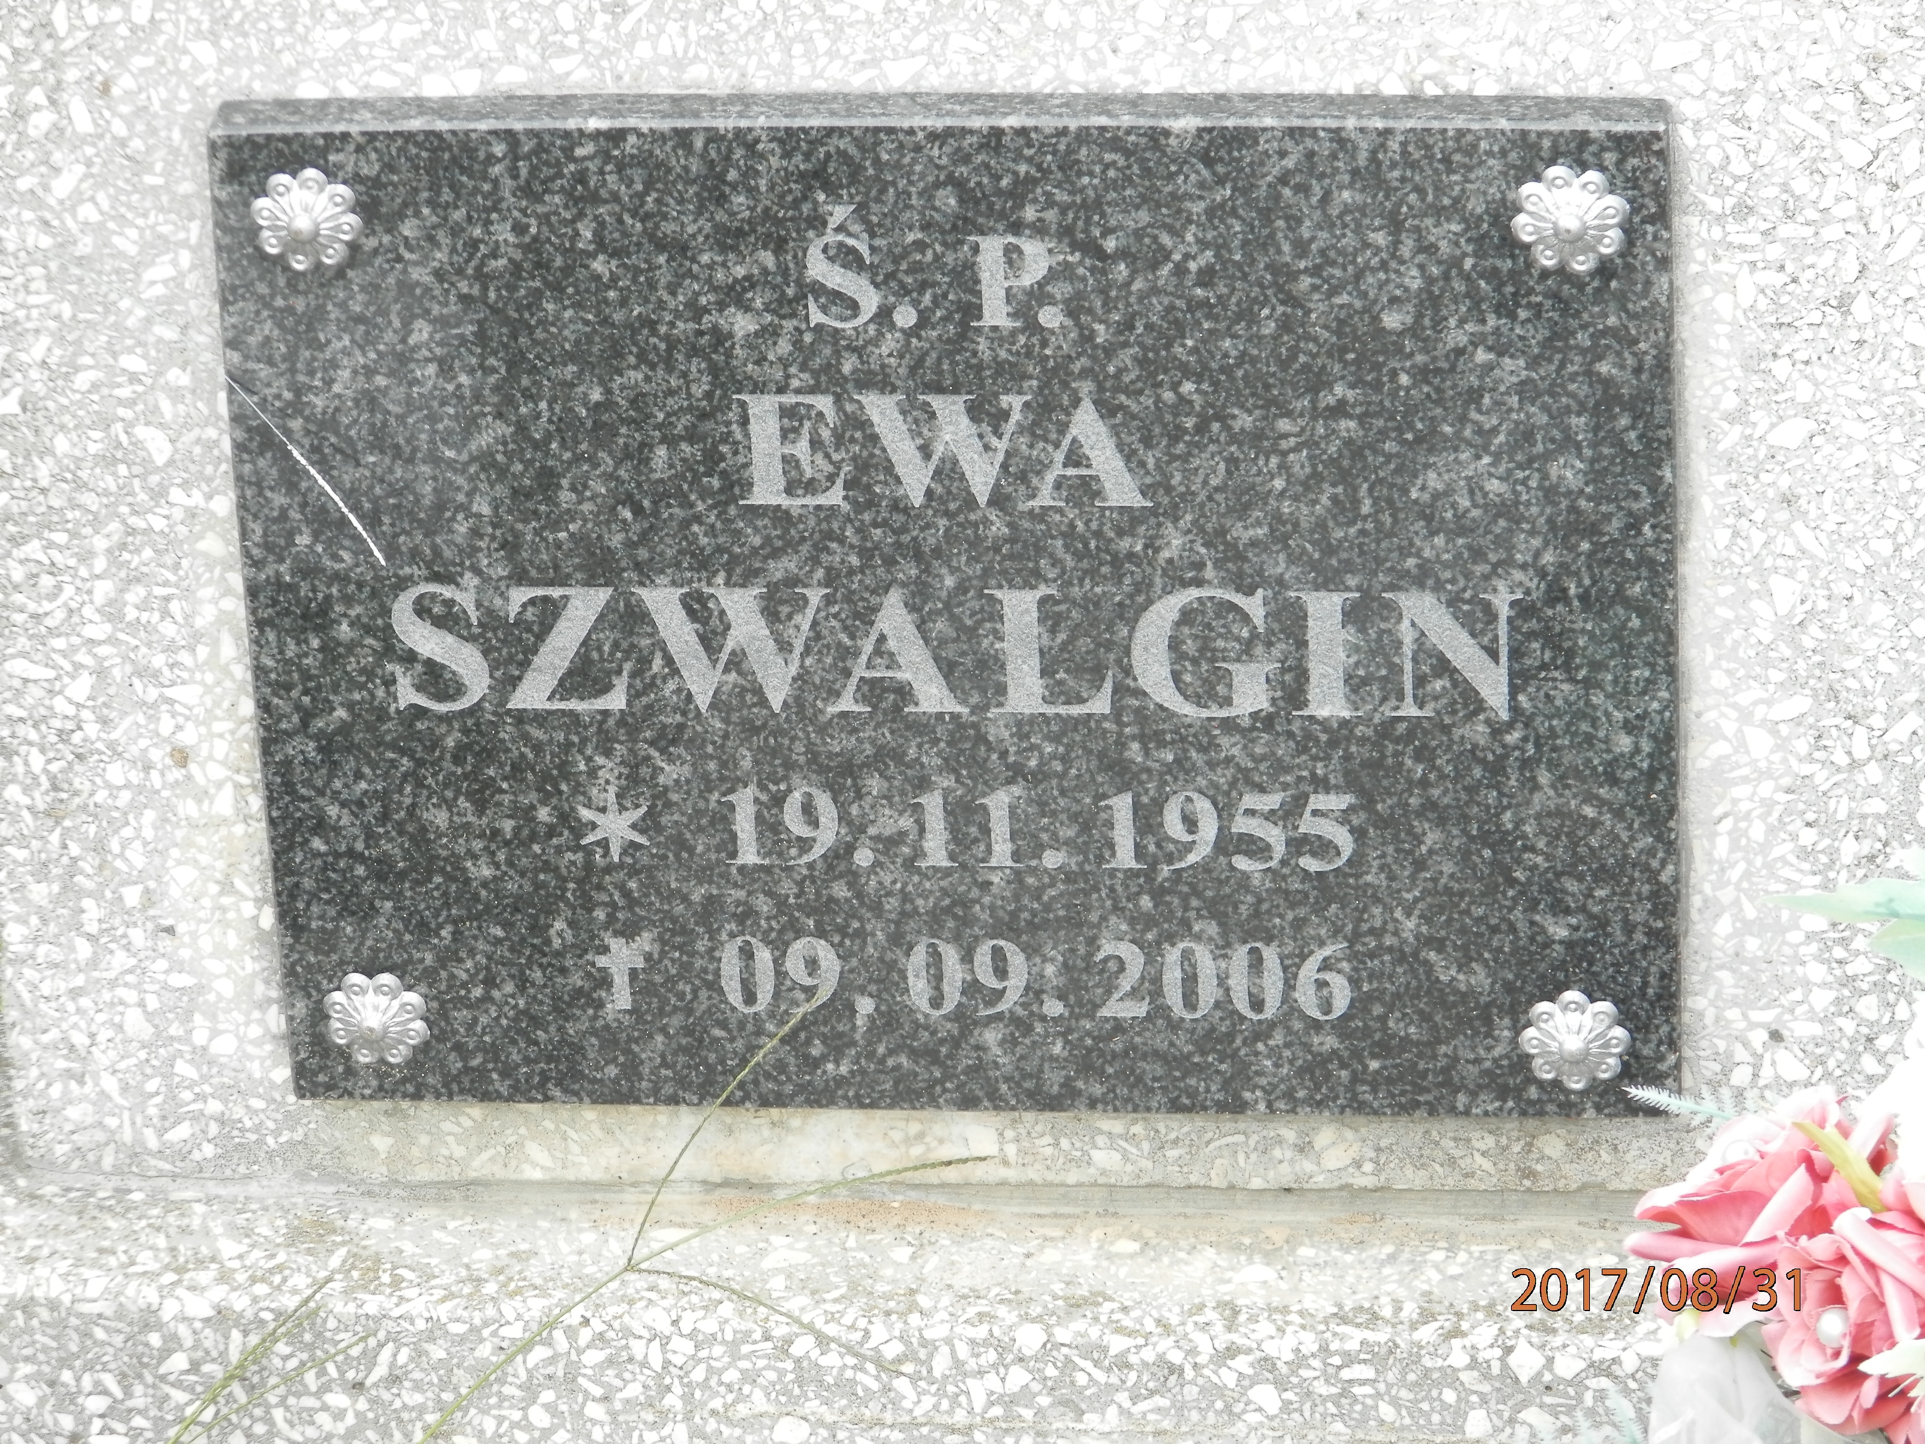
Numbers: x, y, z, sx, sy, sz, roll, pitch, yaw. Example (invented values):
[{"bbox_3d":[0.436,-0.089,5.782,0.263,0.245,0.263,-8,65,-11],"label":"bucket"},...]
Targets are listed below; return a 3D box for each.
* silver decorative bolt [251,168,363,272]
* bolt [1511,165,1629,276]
[{"bbox_3d":[-0.181,-0.137,2.344,0.031,0.031,0.011,0,25,7],"label":"silver decorative bolt"},{"bbox_3d":[0.164,-0.135,2.302,0.032,0.032,0.011,0,25,7],"label":"bolt"}]

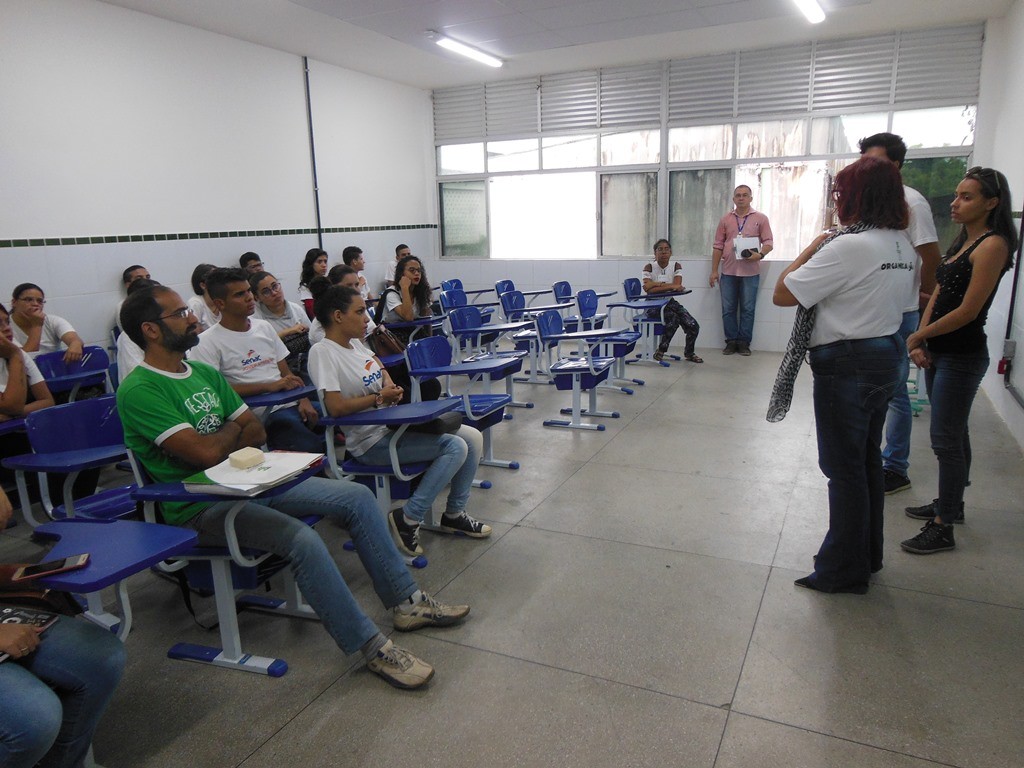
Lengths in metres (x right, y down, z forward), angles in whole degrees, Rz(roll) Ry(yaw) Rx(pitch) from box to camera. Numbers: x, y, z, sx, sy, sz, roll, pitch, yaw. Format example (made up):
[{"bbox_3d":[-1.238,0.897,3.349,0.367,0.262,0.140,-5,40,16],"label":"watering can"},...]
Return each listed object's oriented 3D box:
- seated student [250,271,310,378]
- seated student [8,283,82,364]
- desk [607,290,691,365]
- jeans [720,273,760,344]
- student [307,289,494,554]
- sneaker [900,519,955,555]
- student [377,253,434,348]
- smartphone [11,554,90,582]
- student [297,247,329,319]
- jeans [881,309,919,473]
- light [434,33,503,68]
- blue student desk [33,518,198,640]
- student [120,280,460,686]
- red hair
[{"bbox_3d":[-1.348,-0.092,4.498,0.730,1.180,0.480,6,14,29],"label":"seated student"},{"bbox_3d":[-2.813,-0.030,4.431,0.750,1.150,0.520,6,14,30],"label":"seated student"},{"bbox_3d":[1.381,-0.558,7.265,0.670,0.760,0.650,4,14,25],"label":"desk"},{"bbox_3d":[2.447,-0.792,7.920,0.420,0.850,0.270,2,13,16],"label":"jeans"},{"bbox_3d":[-0.492,0.150,3.319,0.720,1.170,0.480,4,13,23],"label":"student"},{"bbox_3d":[1.826,0.666,3.252,0.232,0.120,0.092,2,13,15],"label":"sneaker"},{"bbox_3d":[-0.576,-0.402,5.818,0.750,1.210,0.500,7,15,33],"label":"student"},{"bbox_3d":[-1.052,0.415,1.688,0.138,0.010,0.067,-7,14,-24],"label":"smartphone"},{"bbox_3d":[-1.607,-0.588,6.655,0.780,1.250,0.480,6,14,30],"label":"student"},{"bbox_3d":[1.961,0.026,3.959,0.300,0.950,0.400,-7,14,-24],"label":"jeans"},{"bbox_3d":[-0.388,-3.123,6.973,0.120,0.080,1.230,5,14,25],"label":"light"},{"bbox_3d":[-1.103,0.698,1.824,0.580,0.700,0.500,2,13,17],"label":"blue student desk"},{"bbox_3d":[-0.691,0.290,2.517,0.970,1.250,0.560,1,13,12],"label":"student"},{"bbox_3d":[1.299,-0.689,2.680,0.230,0.270,0.245,-12,16,-39],"label":"red hair"}]

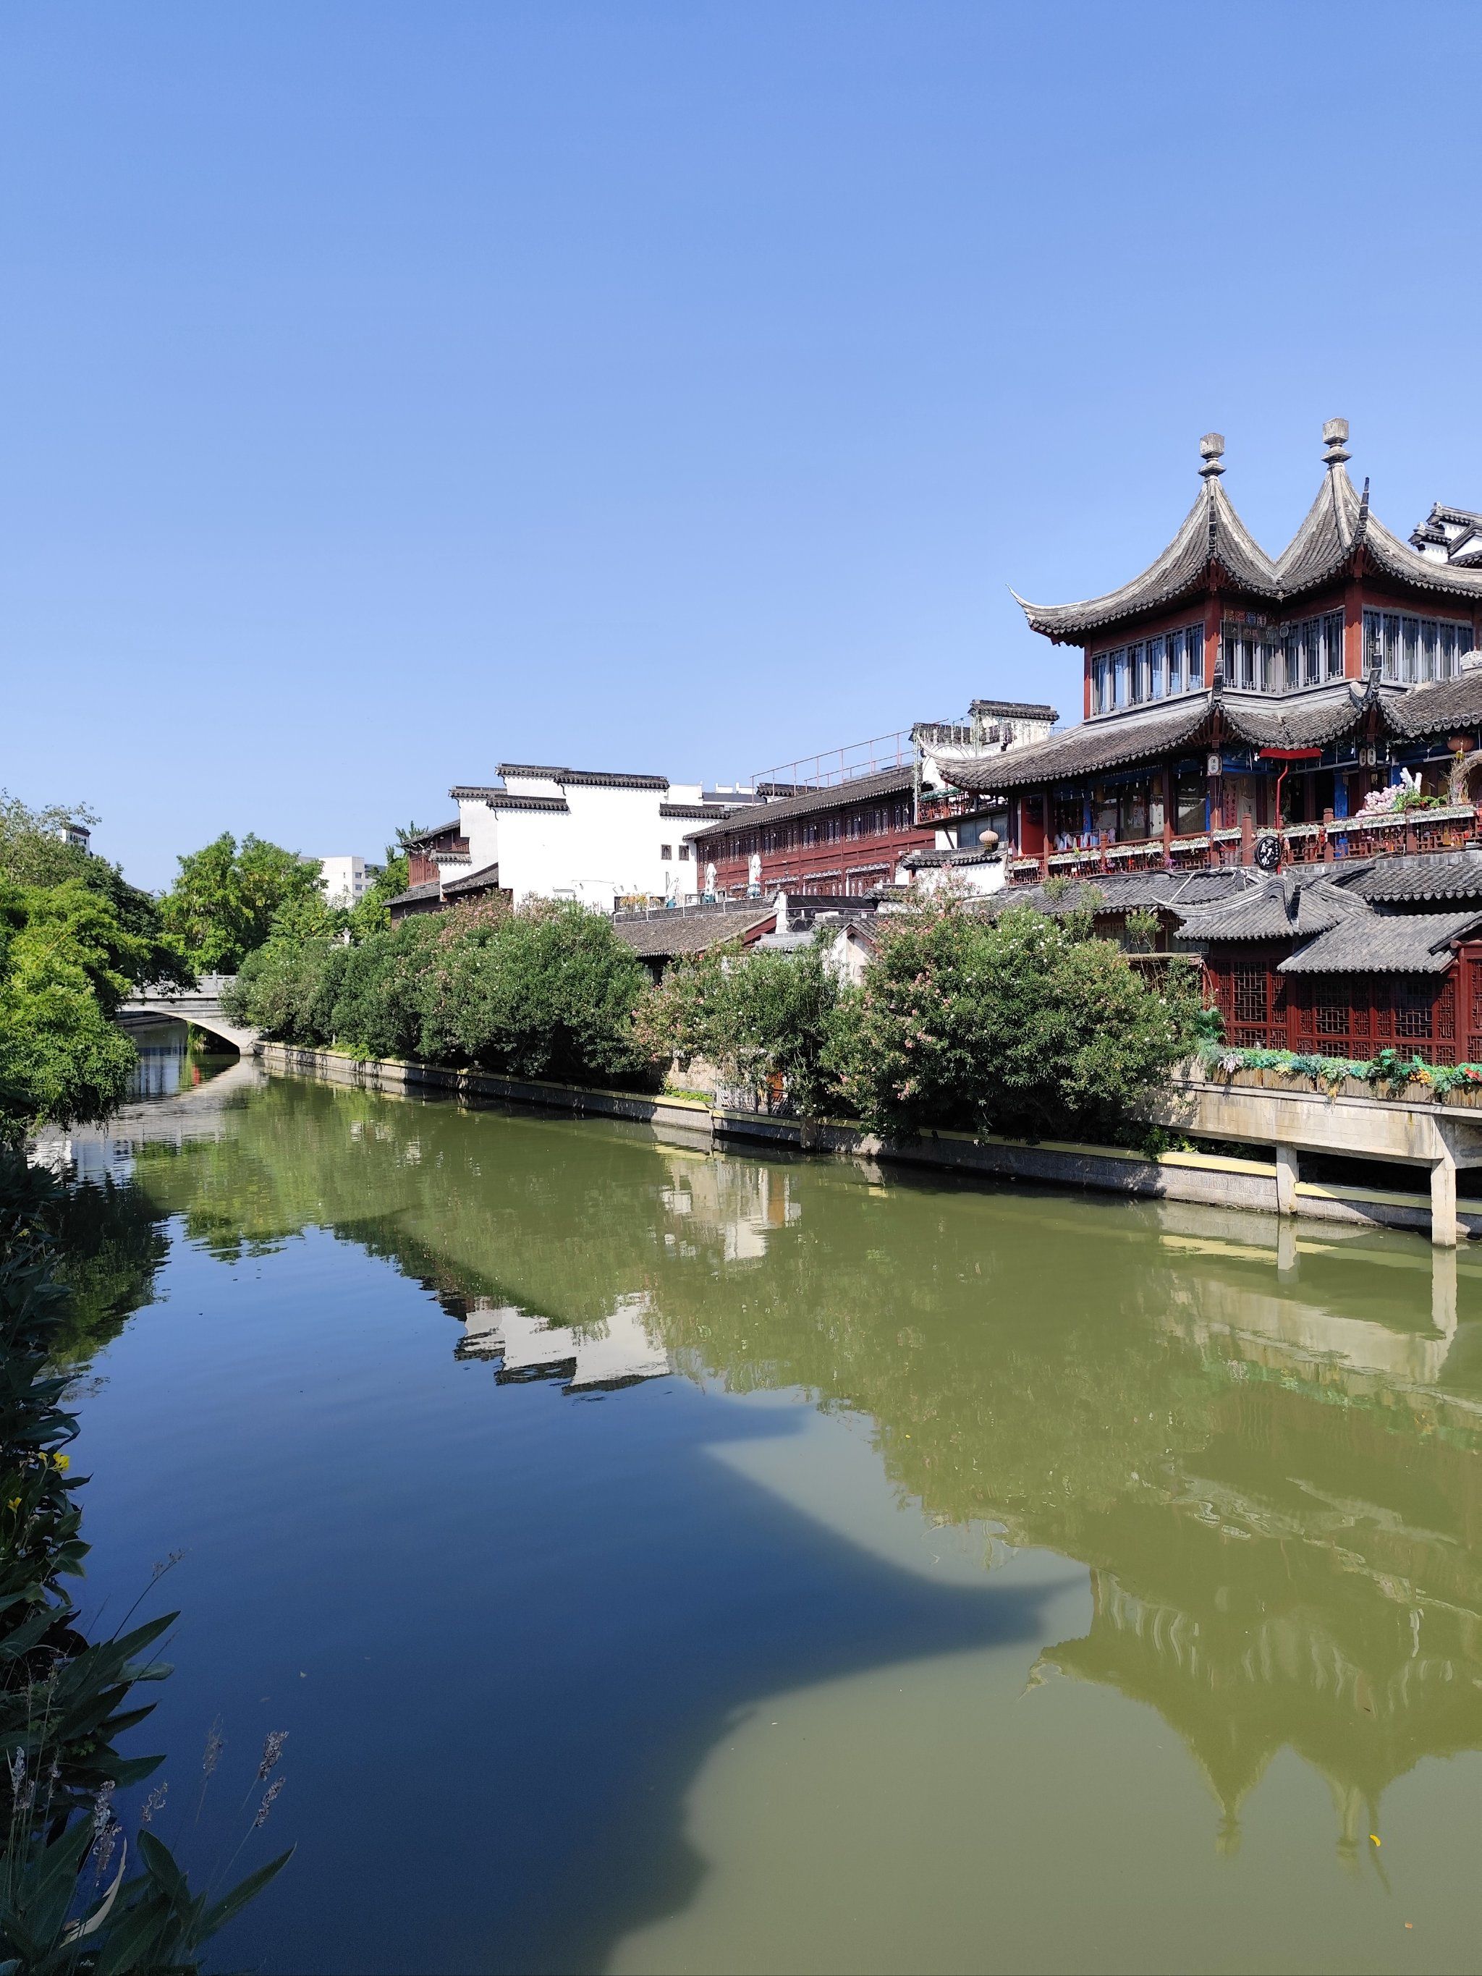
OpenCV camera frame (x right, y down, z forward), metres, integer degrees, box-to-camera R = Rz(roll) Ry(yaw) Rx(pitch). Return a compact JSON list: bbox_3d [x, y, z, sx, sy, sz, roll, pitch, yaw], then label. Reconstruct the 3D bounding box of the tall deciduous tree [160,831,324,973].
[{"bbox_3d":[-39.587,-5.293,104.400,13.000,14.099,12.500,0,0,-21],"label":"tall deciduous tree"}]

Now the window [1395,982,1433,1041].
[{"bbox_3d":[12.118,0.389,23.638,0.100,1.084,0.810,0,0,-23],"label":"window"}]

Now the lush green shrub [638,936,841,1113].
[{"bbox_3d":[-0.167,1.184,40.887,4.400,5.000,7.600,0,0,-37],"label":"lush green shrub"}]

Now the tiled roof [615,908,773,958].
[{"bbox_3d":[-3.400,-1.830,47.400,3.500,1.600,11.200,-1,0,-34],"label":"tiled roof"}]

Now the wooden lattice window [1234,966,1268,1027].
[{"bbox_3d":[10.829,0.131,27.866,0.100,1.343,0.970,0,0,-23],"label":"wooden lattice window"}]

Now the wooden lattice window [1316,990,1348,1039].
[{"bbox_3d":[11.410,0.432,25.338,0.100,1.043,0.801,0,0,-23],"label":"wooden lattice window"}]

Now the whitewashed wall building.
[{"bbox_3d":[-8.415,-3.810,67.790,12.615,12.528,13.920,0,0,-27],"label":"whitewashed wall building"}]

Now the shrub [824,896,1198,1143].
[{"bbox_3d":[6.181,0.766,32.464,4.500,5.600,10.200,0,0,-37],"label":"shrub"}]

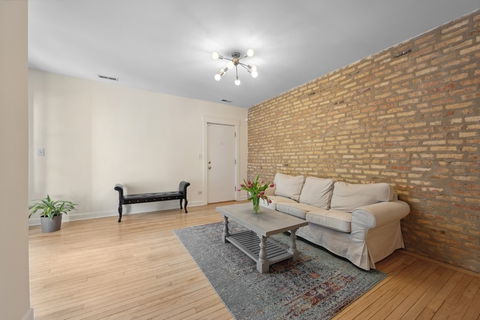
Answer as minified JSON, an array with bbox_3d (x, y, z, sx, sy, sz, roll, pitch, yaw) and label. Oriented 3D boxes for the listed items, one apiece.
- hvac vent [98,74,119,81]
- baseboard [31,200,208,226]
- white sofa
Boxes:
[{"bbox_3d":[-2.356,-1.476,3.348,0.308,0.017,0.151,0,0,-32],"label":"hvac vent"},{"bbox_3d":[-2.175,1.038,3.808,2.990,0.139,0.022,0,0,-32],"label":"baseboard"},{"bbox_3d":[1.124,0.704,2.968,0.857,0.840,2.223,0,0,-32],"label":"white sofa"}]

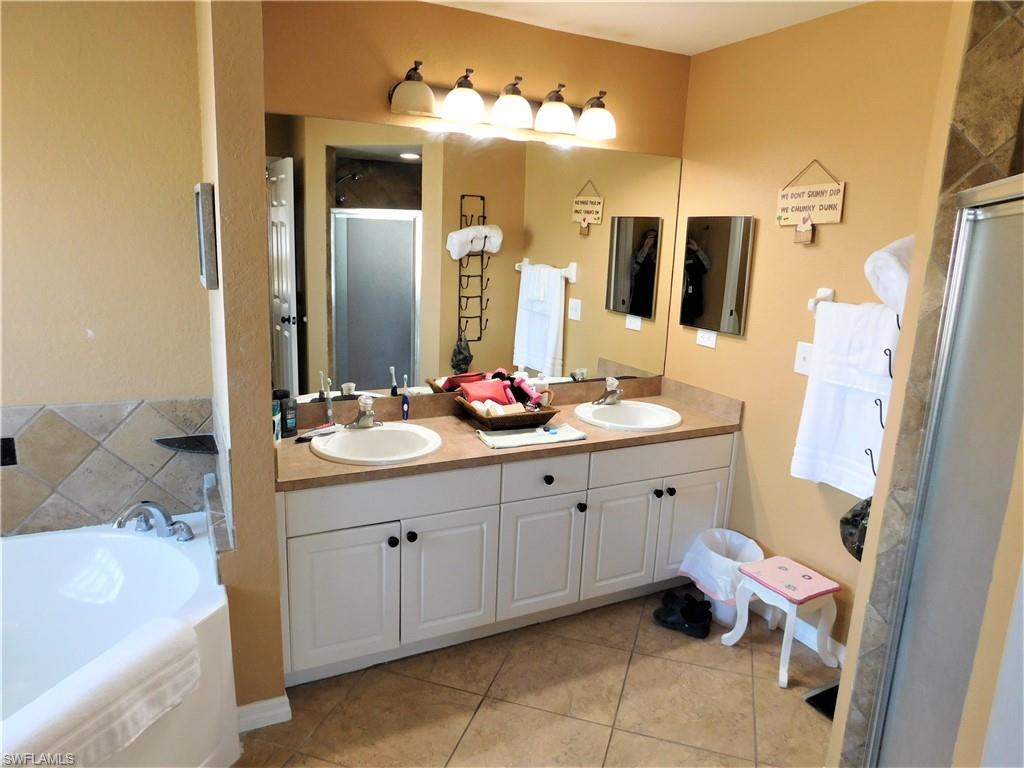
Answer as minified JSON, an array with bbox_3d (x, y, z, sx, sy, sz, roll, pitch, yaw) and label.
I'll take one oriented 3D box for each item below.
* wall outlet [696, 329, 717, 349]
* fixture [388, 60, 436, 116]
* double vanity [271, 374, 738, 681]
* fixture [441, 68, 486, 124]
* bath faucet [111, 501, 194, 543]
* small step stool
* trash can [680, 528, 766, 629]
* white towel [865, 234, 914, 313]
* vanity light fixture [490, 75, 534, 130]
[{"bbox_3d":[0.915,-0.215,3.197,0.009,0.080,0.127,-4,14,-27],"label":"wall outlet"},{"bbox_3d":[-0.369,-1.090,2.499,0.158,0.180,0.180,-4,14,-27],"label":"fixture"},{"bbox_3d":[0.001,0.530,2.908,1.992,0.910,0.555,-4,14,-27],"label":"double vanity"},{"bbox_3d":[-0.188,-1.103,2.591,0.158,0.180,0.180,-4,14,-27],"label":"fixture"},{"bbox_3d":[-1.258,0.475,2.328,0.250,0.150,0.205,7,13,21],"label":"bath faucet"},{"bbox_3d":[1.070,0.914,2.670,0.295,0.340,0.320,-4,14,-27],"label":"small step stool"},{"bbox_3d":[0.953,0.856,2.964,0.295,0.320,0.295,-4,14,-27],"label":"trash can"},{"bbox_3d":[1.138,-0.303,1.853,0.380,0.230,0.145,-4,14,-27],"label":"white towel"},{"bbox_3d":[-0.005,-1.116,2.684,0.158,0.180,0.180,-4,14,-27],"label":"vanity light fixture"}]

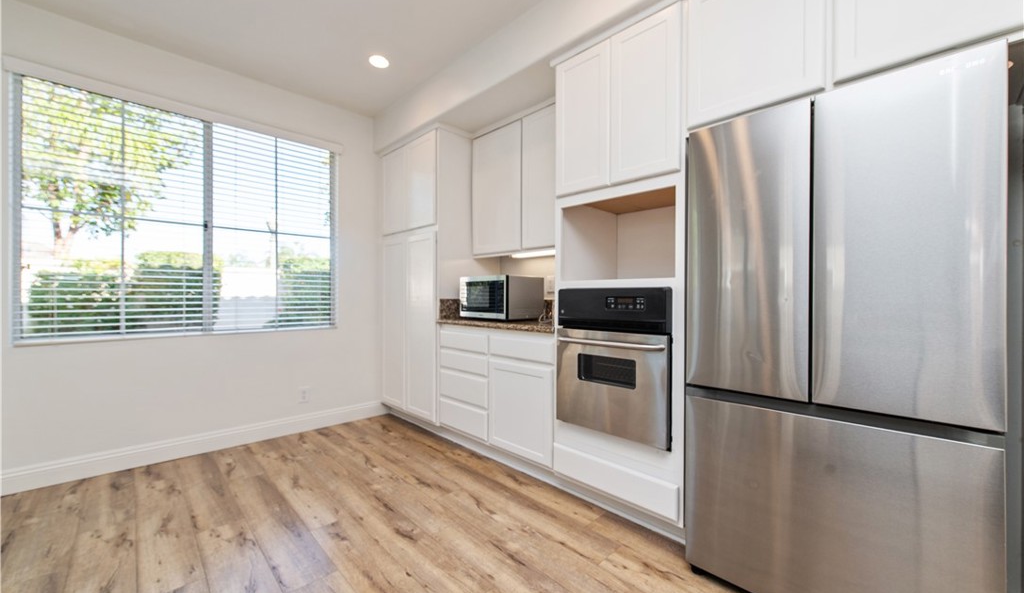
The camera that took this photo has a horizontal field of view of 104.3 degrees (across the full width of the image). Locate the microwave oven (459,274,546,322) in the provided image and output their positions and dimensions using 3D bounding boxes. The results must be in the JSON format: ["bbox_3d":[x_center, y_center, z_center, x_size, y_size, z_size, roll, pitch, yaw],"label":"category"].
[{"bbox_3d":[-0.079,0.010,3.090,0.395,0.334,0.533,0,0,-45],"label":"microwave oven"}]

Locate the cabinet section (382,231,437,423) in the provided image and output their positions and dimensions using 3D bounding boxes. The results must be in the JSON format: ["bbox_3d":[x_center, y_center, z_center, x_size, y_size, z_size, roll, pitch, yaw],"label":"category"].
[{"bbox_3d":[-0.657,0.224,3.507,0.600,1.450,0.885,0,0,-44],"label":"cabinet section"}]

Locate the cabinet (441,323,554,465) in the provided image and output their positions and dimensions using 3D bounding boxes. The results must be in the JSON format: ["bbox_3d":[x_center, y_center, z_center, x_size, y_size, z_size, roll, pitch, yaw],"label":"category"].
[{"bbox_3d":[0.049,0.594,2.813,0.635,0.771,1.141,0,0,-45],"label":"cabinet"}]

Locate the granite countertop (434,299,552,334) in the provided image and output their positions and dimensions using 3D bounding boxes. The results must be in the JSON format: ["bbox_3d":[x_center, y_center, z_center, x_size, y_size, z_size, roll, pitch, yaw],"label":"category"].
[{"bbox_3d":[0.060,0.115,2.826,0.660,0.187,1.146,0,0,-45],"label":"granite countertop"}]

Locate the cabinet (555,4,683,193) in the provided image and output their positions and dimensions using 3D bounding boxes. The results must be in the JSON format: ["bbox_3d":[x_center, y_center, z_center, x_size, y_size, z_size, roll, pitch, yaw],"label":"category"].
[{"bbox_3d":[0.697,-0.901,2.154,0.635,0.732,0.691,0,0,-45],"label":"cabinet"}]

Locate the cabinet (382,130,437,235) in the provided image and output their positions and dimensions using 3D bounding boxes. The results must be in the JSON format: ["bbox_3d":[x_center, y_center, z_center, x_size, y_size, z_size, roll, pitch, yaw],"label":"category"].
[{"bbox_3d":[-0.658,-0.905,3.523,0.635,0.713,0.861,0,0,-45],"label":"cabinet"}]

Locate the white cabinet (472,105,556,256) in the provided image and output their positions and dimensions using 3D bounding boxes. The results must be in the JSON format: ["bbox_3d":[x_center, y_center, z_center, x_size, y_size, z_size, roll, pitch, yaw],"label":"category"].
[{"bbox_3d":[0.184,-0.792,2.943,0.315,0.965,1.139,0,0,-45],"label":"white cabinet"}]

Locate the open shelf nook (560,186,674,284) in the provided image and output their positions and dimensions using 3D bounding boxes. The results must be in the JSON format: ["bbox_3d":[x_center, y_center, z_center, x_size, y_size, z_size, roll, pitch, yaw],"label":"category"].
[{"bbox_3d":[0.692,-0.281,2.136,0.570,0.395,0.616,0,0,-45],"label":"open shelf nook"}]

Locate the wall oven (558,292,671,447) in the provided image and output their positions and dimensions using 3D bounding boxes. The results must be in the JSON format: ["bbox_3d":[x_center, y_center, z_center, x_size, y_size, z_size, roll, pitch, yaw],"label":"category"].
[{"bbox_3d":[0.649,0.309,2.103,0.600,0.693,0.595,0,0,-45],"label":"wall oven"}]

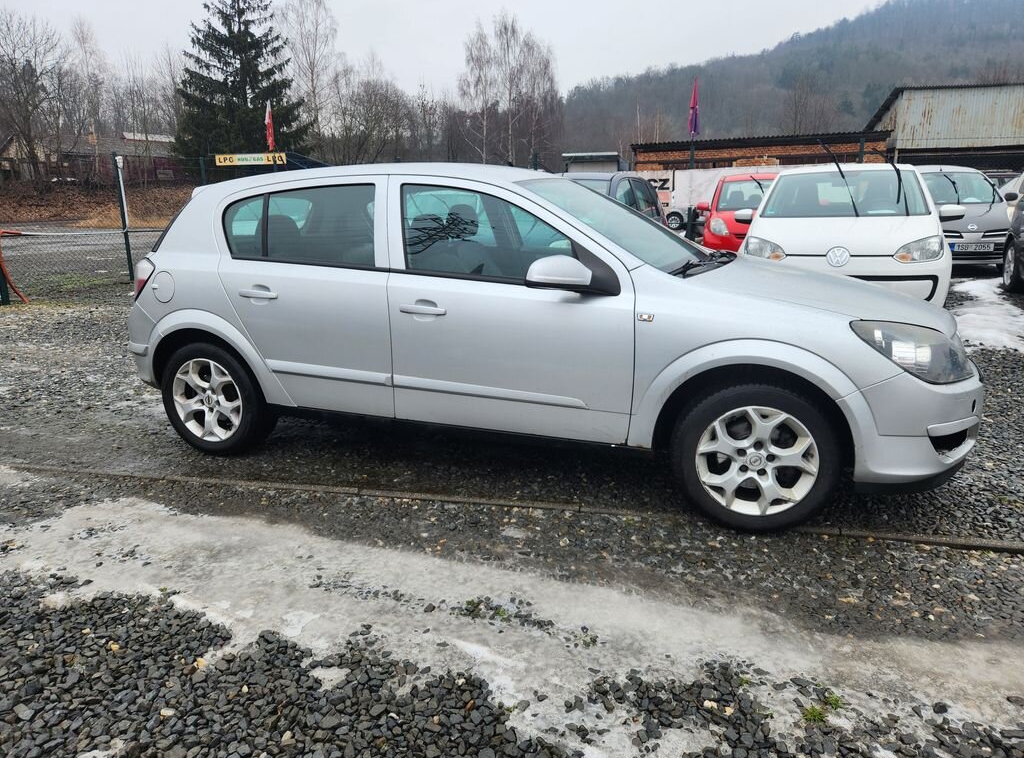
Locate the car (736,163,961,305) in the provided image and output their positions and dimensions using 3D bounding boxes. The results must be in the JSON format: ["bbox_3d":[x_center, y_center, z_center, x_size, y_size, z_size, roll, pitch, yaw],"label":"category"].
[{"bbox_3d":[3.300,-1.388,6.870,1.700,1.485,3.540,6,15,24],"label":"car"}]

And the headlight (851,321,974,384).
[{"bbox_3d":[1.504,-0.106,2.528,0.500,0.250,0.340,5,15,19],"label":"headlight"}]

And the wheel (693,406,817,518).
[{"bbox_3d":[0.972,0.306,2.714,0.450,0.450,0.180,5,15,17],"label":"wheel"}]

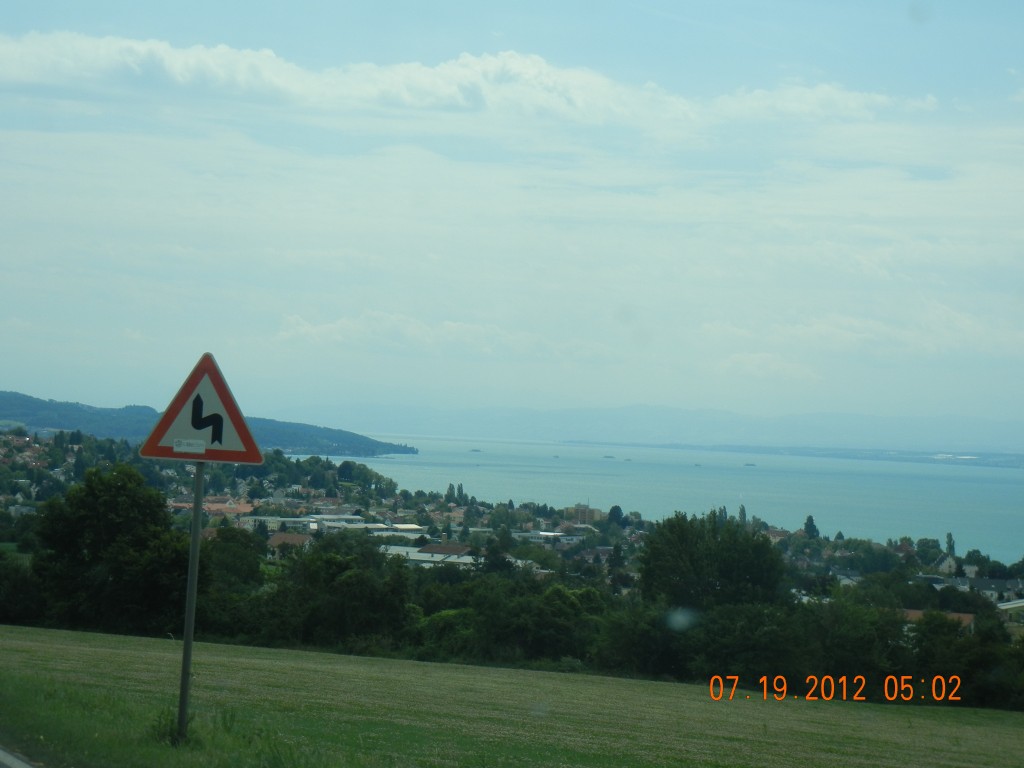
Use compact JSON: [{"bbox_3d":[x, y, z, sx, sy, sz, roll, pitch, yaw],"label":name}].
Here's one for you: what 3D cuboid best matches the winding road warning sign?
[{"bbox_3d":[-2.210,0.166,18.960,0.900,0.790,0.030,4,-1,-7],"label":"winding road warning sign"}]

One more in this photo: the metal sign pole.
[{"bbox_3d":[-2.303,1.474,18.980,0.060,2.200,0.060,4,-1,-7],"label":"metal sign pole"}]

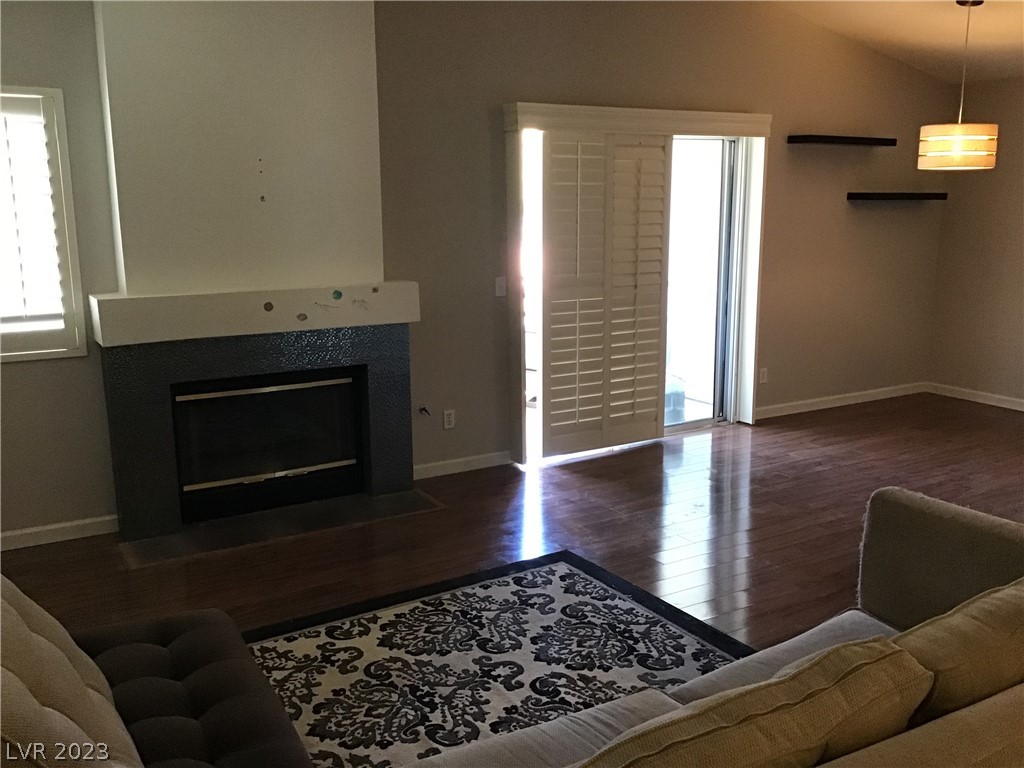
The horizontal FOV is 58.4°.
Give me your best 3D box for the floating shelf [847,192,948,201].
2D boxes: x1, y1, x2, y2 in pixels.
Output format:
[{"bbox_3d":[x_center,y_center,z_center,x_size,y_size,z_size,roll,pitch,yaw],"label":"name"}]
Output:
[{"bbox_3d":[2.960,-1.432,7.017,0.907,0.050,0.203,-7,13,-30],"label":"floating shelf"}]

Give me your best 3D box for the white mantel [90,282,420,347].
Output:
[{"bbox_3d":[-1.240,-0.376,4.635,1.585,0.213,0.250,-7,13,-30],"label":"white mantel"}]

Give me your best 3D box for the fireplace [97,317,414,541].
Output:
[{"bbox_3d":[-1.258,0.194,4.783,1.526,0.963,0.168,-7,13,-30],"label":"fireplace"}]

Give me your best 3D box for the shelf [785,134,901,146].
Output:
[{"bbox_3d":[2.393,-1.748,6.611,0.915,0.049,0.203,-7,13,-30],"label":"shelf"}]

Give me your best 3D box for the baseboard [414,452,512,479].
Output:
[{"bbox_3d":[-0.321,0.493,5.503,0.744,0.084,0.014,-7,13,-30],"label":"baseboard"}]

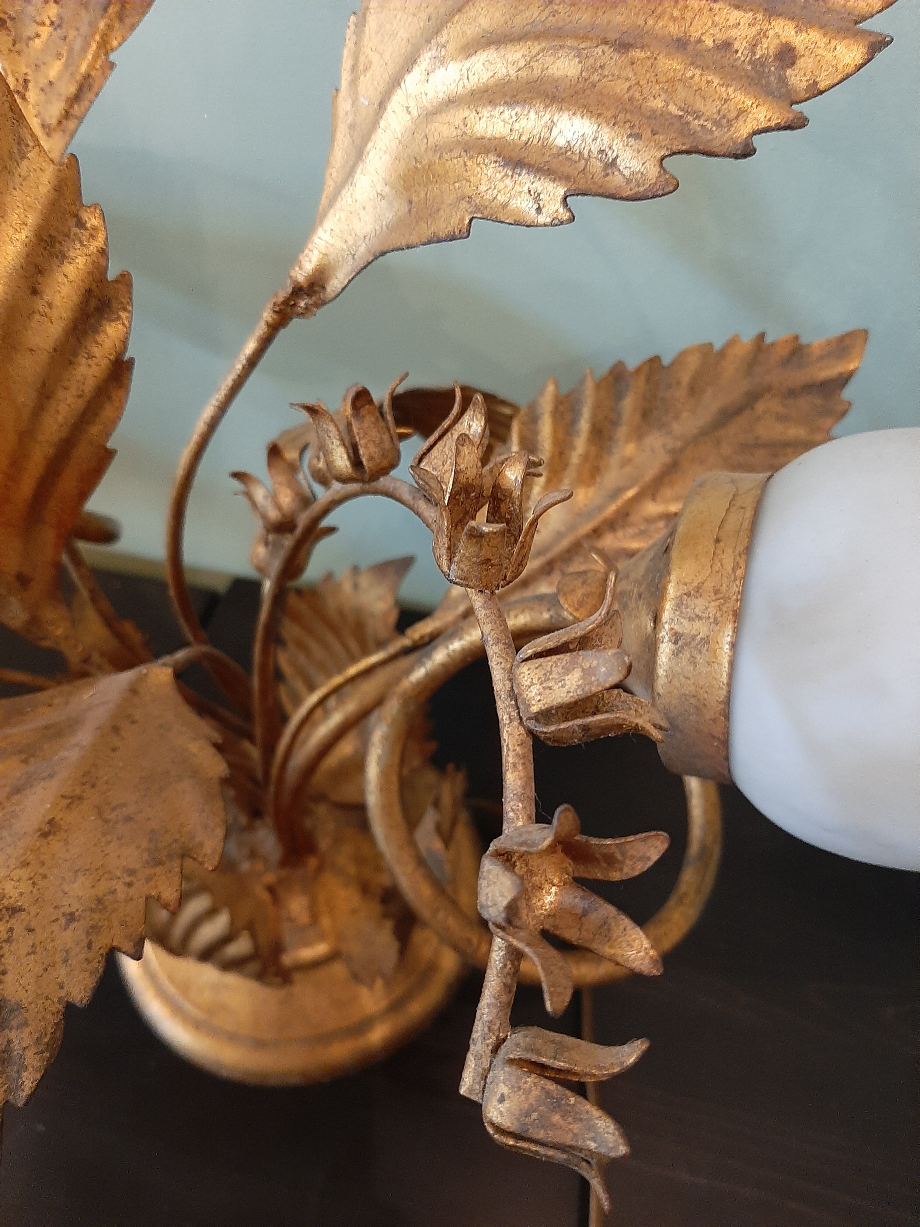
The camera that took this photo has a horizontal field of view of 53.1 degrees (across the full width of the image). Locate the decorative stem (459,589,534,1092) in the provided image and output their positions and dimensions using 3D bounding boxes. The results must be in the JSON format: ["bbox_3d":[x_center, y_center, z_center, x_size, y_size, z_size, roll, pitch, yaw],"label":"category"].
[{"bbox_3d":[0.006,0.033,0.155,0.011,0.014,0.090,1,69,0],"label":"decorative stem"}]

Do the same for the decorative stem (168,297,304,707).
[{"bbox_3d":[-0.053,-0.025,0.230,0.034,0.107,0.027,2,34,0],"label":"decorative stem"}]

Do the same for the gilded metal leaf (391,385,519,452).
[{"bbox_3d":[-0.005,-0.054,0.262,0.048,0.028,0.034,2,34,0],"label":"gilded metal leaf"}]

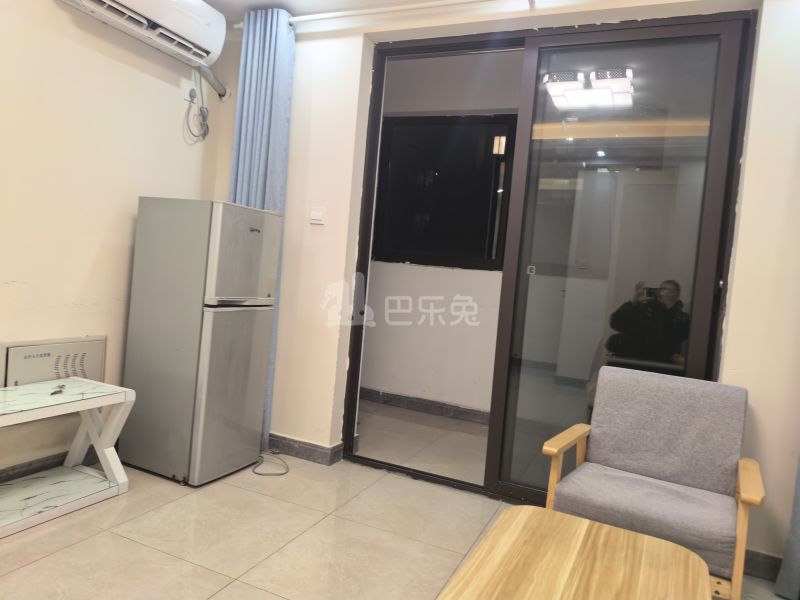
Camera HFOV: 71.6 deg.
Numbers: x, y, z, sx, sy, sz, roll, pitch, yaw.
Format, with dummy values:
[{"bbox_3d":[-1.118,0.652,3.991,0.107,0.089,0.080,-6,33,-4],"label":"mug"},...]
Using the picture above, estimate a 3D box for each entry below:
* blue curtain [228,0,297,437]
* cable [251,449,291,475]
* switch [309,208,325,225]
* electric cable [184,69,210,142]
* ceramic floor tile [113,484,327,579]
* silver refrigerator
[{"bbox_3d":[-0.801,-0.362,3.008,0.310,2.355,0.135,6,3,23],"label":"blue curtain"},{"bbox_3d":[-0.657,0.837,2.888,0.200,0.035,0.335,5,3,-1],"label":"cable"},{"bbox_3d":[-0.437,-0.446,2.948,0.088,0.086,0.012,6,3,23],"label":"switch"},{"bbox_3d":[-1.145,-1.091,3.147,0.055,0.400,0.145,6,3,23],"label":"electric cable"},{"bbox_3d":[-0.693,0.889,2.213,0.600,0.010,0.600,6,3,23],"label":"ceramic floor tile"},{"bbox_3d":[-0.995,0.178,2.809,0.497,1.293,0.471,6,3,23],"label":"silver refrigerator"}]

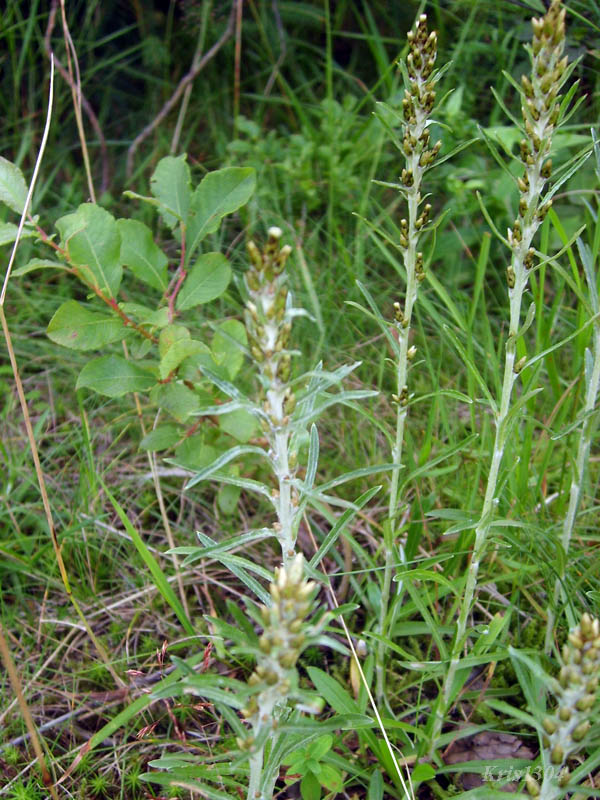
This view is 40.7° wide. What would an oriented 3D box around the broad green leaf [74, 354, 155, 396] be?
[{"bbox_3d":[-0.107,-0.014,0.471,0.045,0.008,0.026,-5,72,-23],"label":"broad green leaf"}]

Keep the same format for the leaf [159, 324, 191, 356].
[{"bbox_3d":[-0.075,-0.034,0.479,0.020,0.023,0.005,4,-5,-6],"label":"leaf"}]

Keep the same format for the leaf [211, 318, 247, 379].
[{"bbox_3d":[-0.041,-0.031,0.496,0.020,0.038,0.006,2,-12,-4],"label":"leaf"}]

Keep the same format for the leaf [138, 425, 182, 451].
[{"bbox_3d":[-0.084,0.023,0.487,0.029,0.005,0.017,-16,64,-31],"label":"leaf"}]

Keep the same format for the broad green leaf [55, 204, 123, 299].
[{"bbox_3d":[-0.119,-0.085,0.461,0.030,0.051,0.010,-19,2,-13],"label":"broad green leaf"}]

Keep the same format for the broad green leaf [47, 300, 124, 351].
[{"bbox_3d":[-0.122,-0.043,0.463,0.044,0.026,0.009,-7,-14,-20],"label":"broad green leaf"}]

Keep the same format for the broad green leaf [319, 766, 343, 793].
[{"bbox_3d":[0.015,0.198,0.422,0.011,0.003,0.020,-29,35,-26],"label":"broad green leaf"}]

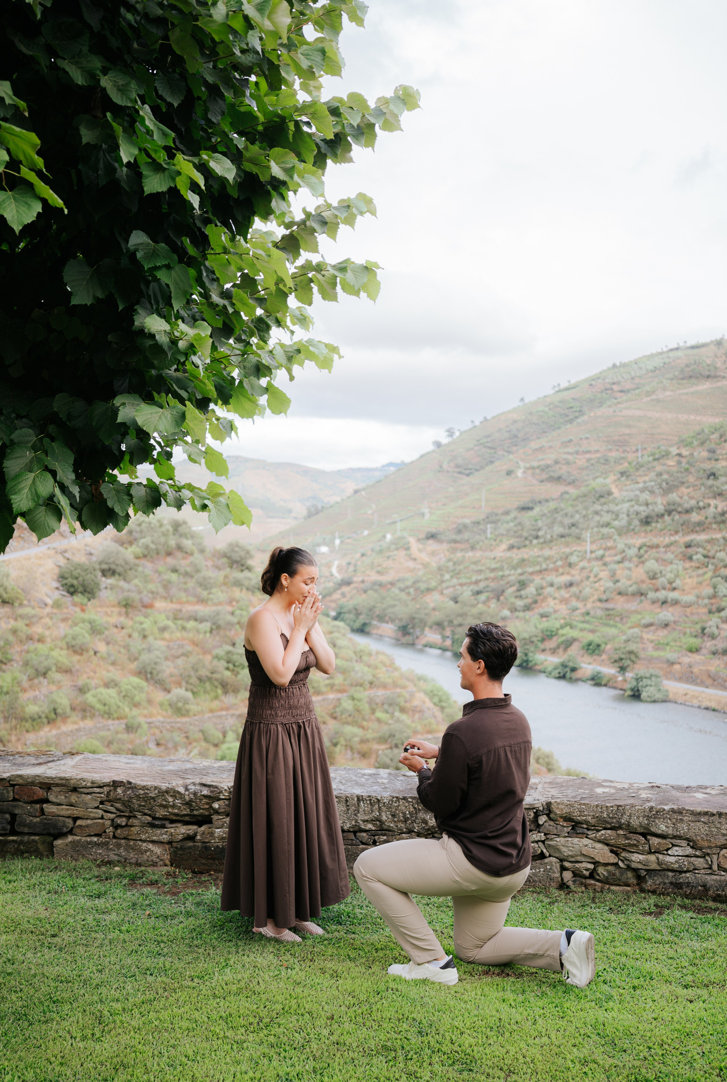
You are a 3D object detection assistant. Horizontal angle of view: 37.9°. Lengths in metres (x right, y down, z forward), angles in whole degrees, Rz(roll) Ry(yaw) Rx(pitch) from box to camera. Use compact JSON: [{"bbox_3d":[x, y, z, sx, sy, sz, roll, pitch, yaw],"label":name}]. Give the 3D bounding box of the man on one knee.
[{"bbox_3d":[0.455,0.990,4.100,0.860,1.340,0.560,0,1,32],"label":"man on one knee"}]

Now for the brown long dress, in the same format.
[{"bbox_3d":[-0.333,0.980,4.480,0.480,1.180,0.500,0,1,37],"label":"brown long dress"}]

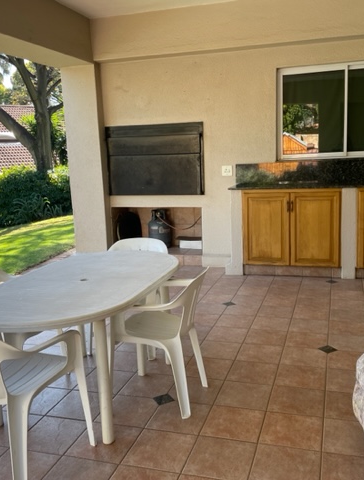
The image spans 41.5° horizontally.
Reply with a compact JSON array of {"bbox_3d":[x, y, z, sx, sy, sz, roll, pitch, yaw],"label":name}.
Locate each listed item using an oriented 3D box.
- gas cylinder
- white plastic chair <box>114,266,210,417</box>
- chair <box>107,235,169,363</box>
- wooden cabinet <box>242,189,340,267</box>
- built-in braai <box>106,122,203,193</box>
[{"bbox_3d":[-0.288,-0.141,6.423,0.315,0.522,0.315,-2,10,0],"label":"gas cylinder"},{"bbox_3d":[-0.107,0.548,2.760,0.576,0.780,0.564,1,11,20],"label":"white plastic chair"},{"bbox_3d":[-0.374,0.413,3.598,0.564,0.774,0.576,1,11,18],"label":"chair"},{"bbox_3d":[1.230,-0.160,5.369,1.029,0.834,0.390,1,11,18],"label":"wooden cabinet"},{"bbox_3d":[-0.268,-1.013,6.088,1.254,0.852,0.450,1,11,18],"label":"built-in braai"}]

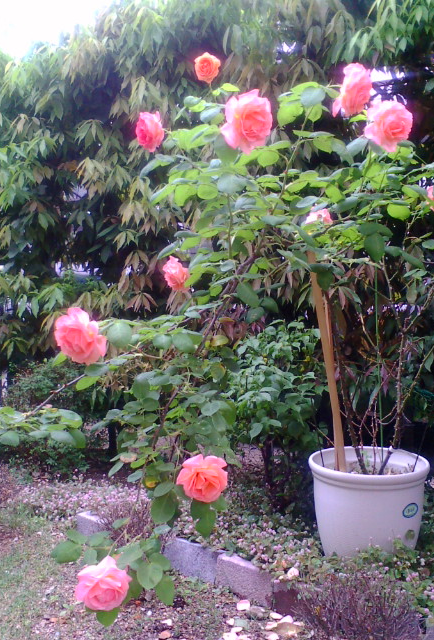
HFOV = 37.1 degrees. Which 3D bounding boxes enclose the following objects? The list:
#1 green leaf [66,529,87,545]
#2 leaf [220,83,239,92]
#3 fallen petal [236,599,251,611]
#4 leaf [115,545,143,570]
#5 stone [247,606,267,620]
[{"bbox_3d":[-0.325,0.503,1.500,0.055,0.011,0.033,25,43,13],"label":"green leaf"},{"bbox_3d":[0.031,-0.575,1.600,0.049,0.010,0.032,16,-21,-5],"label":"leaf"},{"bbox_3d":[0.079,0.847,1.920,0.038,0.018,0.034,0,3,0],"label":"fallen petal"},{"bbox_3d":[-0.187,0.504,1.380,0.059,0.050,0.030,0,3,-6],"label":"leaf"},{"bbox_3d":[0.110,0.794,1.750,0.052,0.034,0.045,0,2,0],"label":"stone"}]

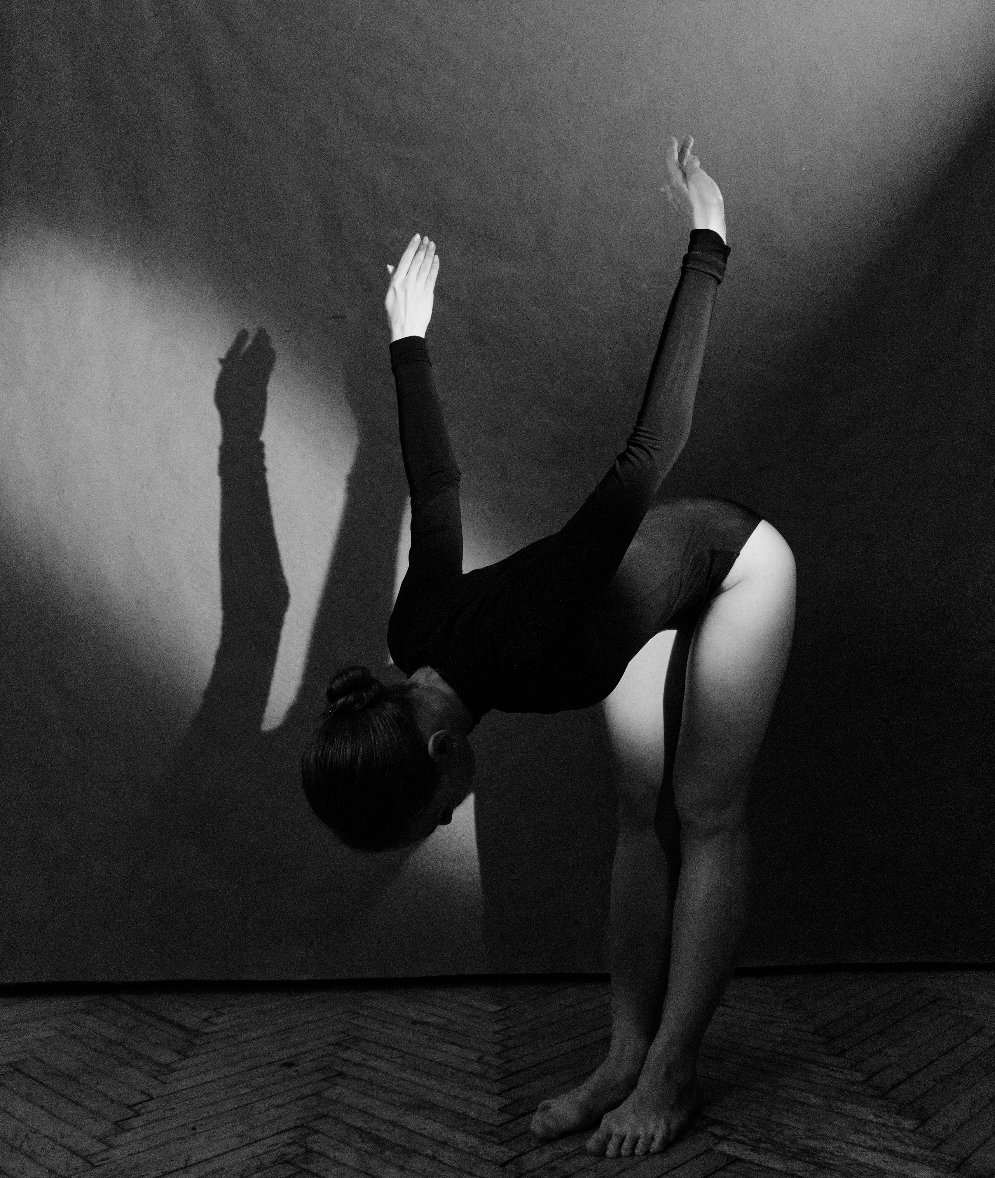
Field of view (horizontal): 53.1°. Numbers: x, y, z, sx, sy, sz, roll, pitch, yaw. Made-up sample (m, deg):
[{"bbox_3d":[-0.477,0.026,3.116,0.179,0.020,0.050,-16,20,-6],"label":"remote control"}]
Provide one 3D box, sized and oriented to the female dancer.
[{"bbox_3d":[0.150,0.100,1.480,0.810,1.470,0.720,5,-8,-33],"label":"female dancer"}]

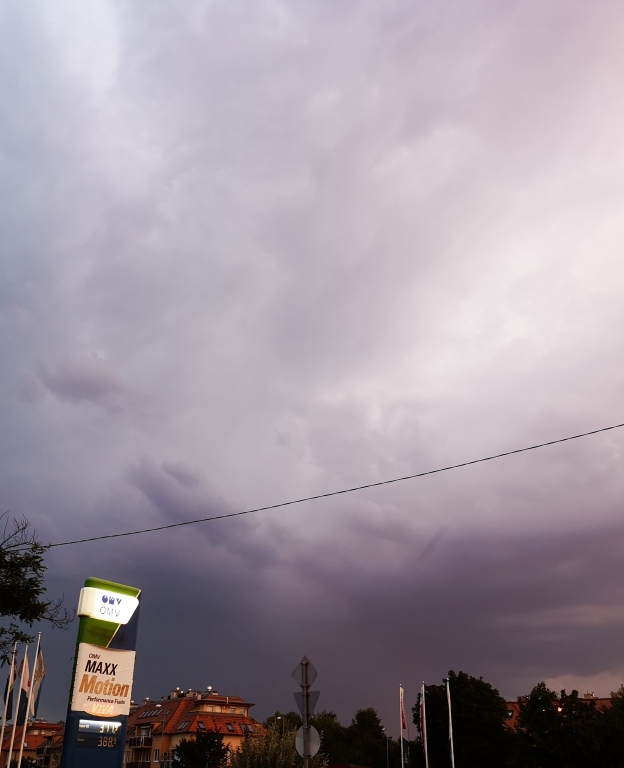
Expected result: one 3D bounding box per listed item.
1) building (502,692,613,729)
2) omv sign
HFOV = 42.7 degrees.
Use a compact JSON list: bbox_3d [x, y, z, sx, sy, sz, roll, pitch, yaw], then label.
[{"bbox_3d":[34.465,50.065,109.329,23.000,12.586,13.000,-9,-28,18],"label":"building"},{"bbox_3d":[-5.597,6.160,21.970,0.363,0.770,1.848,-17,-32,30],"label":"omv sign"}]

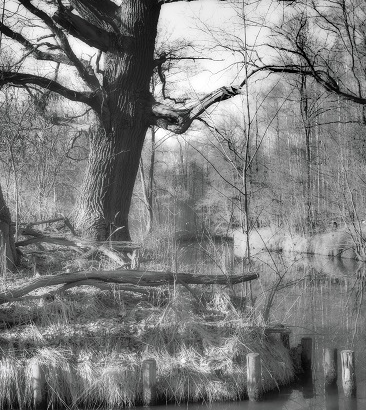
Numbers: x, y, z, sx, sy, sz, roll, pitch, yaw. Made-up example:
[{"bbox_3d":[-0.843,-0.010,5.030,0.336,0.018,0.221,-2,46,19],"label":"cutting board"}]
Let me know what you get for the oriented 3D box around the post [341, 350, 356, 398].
[{"bbox_3d":[1.813,1.848,7.000,0.146,0.485,0.146,-1,-1,0],"label":"post"}]

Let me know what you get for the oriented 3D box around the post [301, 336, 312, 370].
[{"bbox_3d":[1.589,1.902,8.200,0.140,0.390,0.140,-1,-1,0],"label":"post"}]

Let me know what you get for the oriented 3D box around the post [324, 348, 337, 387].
[{"bbox_3d":[1.731,1.895,7.500,0.141,0.410,0.141,-1,-1,0],"label":"post"}]

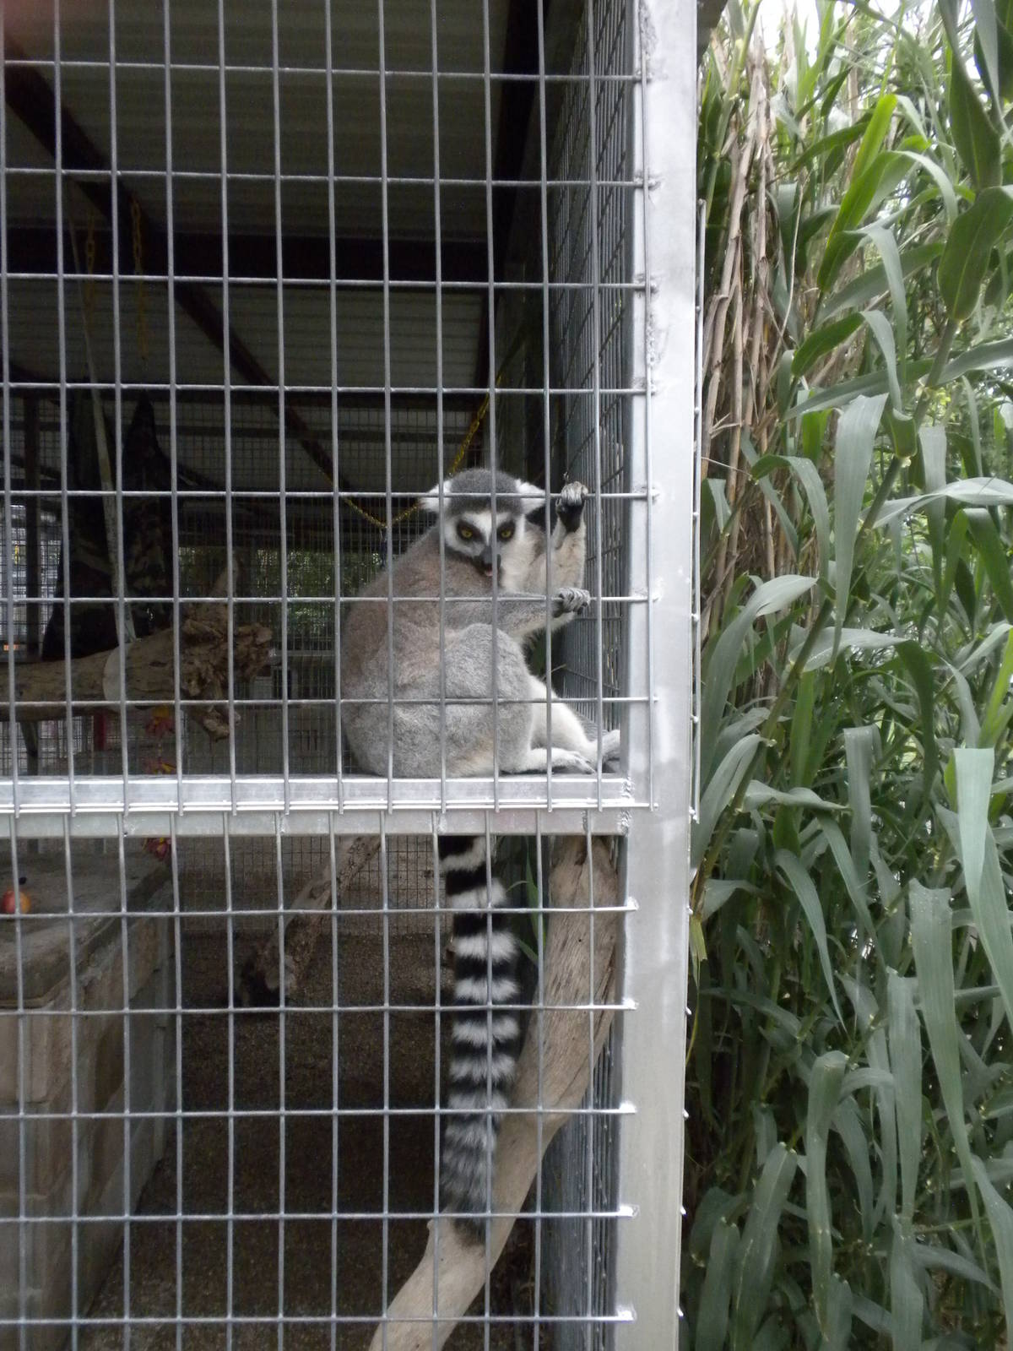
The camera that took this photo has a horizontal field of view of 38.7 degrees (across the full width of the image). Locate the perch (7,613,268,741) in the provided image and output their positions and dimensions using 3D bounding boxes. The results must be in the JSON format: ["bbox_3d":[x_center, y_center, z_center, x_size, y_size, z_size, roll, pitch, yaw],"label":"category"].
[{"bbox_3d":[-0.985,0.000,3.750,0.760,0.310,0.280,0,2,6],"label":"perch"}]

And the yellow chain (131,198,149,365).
[{"bbox_3d":[-1.059,-1.138,4.170,0.045,0.480,0.037,0,2,0],"label":"yellow chain"}]

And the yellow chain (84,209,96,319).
[{"bbox_3d":[-1.176,-1.161,4.080,0.036,0.325,0.033,0,2,0],"label":"yellow chain"}]

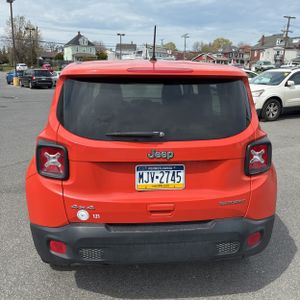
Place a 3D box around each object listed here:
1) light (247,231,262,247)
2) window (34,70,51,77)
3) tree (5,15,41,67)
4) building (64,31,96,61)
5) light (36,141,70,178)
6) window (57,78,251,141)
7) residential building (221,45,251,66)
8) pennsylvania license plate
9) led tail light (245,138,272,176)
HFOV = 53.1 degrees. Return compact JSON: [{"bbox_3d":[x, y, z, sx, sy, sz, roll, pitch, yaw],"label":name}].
[{"bbox_3d":[0.706,0.595,2.044,0.105,0.080,0.045,-6,16,-24],"label":"light"},{"bbox_3d":[-9.733,-6.934,27.300,1.400,0.550,0.160,-9,-4,-34],"label":"window"},{"bbox_3d":[-33.688,-28.895,80.000,8.800,12.500,8.500,1,15,0],"label":"tree"},{"bbox_3d":[-22.673,-33.439,98.000,8.400,10.200,9.200,-8,17,-29],"label":"building"},{"bbox_3d":[-0.607,0.057,1.883,0.195,0.230,0.105,3,15,9],"label":"light"},{"bbox_3d":[0.053,-0.252,1.942,1.280,0.420,0.140,-1,-5,-5],"label":"window"},{"bbox_3d":[33.585,-37.003,118.000,10.200,8.600,9.500,0,15,-3],"label":"residential building"},{"bbox_3d":[0.066,0.172,1.855,0.307,0.155,0.012,-1,11,-5],"label":"pennsylvania license plate"},{"bbox_3d":[0.722,0.039,2.000,0.195,0.230,0.105,-4,15,-19],"label":"led tail light"}]

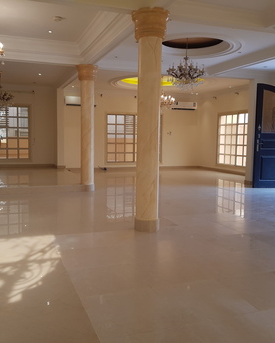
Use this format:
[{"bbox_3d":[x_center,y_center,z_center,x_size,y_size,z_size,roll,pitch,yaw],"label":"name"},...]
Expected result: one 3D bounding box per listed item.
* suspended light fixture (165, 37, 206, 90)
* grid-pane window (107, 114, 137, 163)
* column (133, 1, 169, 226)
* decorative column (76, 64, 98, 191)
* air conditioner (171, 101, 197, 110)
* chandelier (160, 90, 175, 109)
[{"bbox_3d":[1.000,-2.175,7.010,0.820,1.042,0.820,1,6,0],"label":"suspended light fixture"},{"bbox_3d":[-0.099,-1.290,13.706,2.306,1.925,0.140,-2,6,-20],"label":"grid-pane window"},{"bbox_3d":[0.157,-0.666,4.885,0.540,3.040,0.540,1,6,0],"label":"column"},{"bbox_3d":[-1.217,-1.031,8.336,0.530,3.020,0.530,-2,6,-20],"label":"decorative column"},{"bbox_3d":[1.965,-2.673,14.135,1.060,0.330,0.250,-2,6,-20],"label":"air conditioner"},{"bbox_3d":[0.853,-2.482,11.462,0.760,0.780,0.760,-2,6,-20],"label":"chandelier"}]

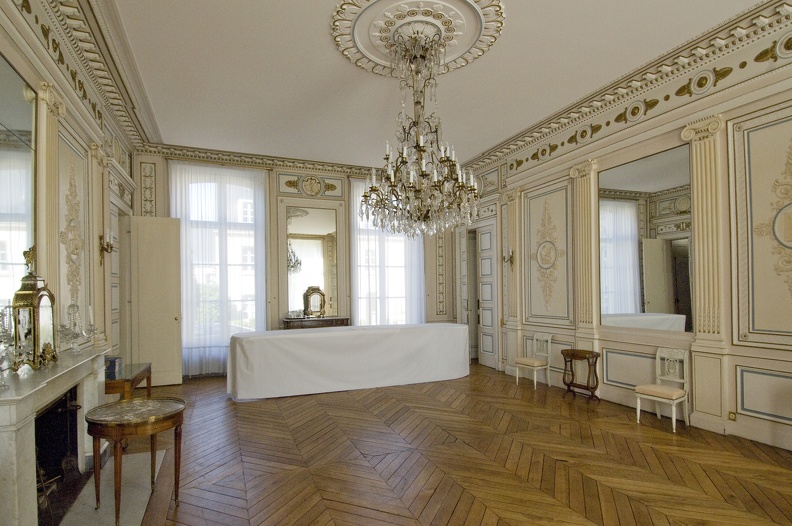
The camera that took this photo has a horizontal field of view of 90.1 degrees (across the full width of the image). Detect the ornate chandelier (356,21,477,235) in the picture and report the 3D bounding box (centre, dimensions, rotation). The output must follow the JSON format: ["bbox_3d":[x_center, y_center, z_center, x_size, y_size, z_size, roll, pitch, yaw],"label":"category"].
[{"bbox_3d":[0.243,-1.392,4.139,1.250,2.200,1.250,0,-3,0],"label":"ornate chandelier"}]

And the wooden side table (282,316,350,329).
[{"bbox_3d":[-1.623,1.691,8.127,1.360,1.000,0.450,0,-2,-23],"label":"wooden side table"}]

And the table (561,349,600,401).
[{"bbox_3d":[2.655,1.612,5.666,0.310,0.680,0.500,0,-2,-25],"label":"table"}]

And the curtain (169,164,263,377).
[{"bbox_3d":[-3.350,0.154,7.598,1.760,4.030,0.160,0,-2,-23],"label":"curtain"}]

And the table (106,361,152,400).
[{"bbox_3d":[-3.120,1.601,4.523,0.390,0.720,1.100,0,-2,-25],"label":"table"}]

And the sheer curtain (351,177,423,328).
[{"bbox_3d":[-0.107,0.198,8.899,1.820,4.030,0.160,0,-2,-23],"label":"sheer curtain"}]

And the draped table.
[{"bbox_3d":[-0.683,1.624,6.941,4.120,0.920,0.850,0,-2,-21],"label":"draped table"}]

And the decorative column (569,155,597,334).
[{"bbox_3d":[2.788,-0.189,5.894,0.130,2.540,0.400,0,-2,-25],"label":"decorative column"}]

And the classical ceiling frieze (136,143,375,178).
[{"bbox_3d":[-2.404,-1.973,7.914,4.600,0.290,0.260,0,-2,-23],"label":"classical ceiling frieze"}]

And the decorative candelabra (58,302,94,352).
[{"bbox_3d":[-2.929,0.584,3.607,0.290,0.460,0.300,0,-2,-25],"label":"decorative candelabra"}]

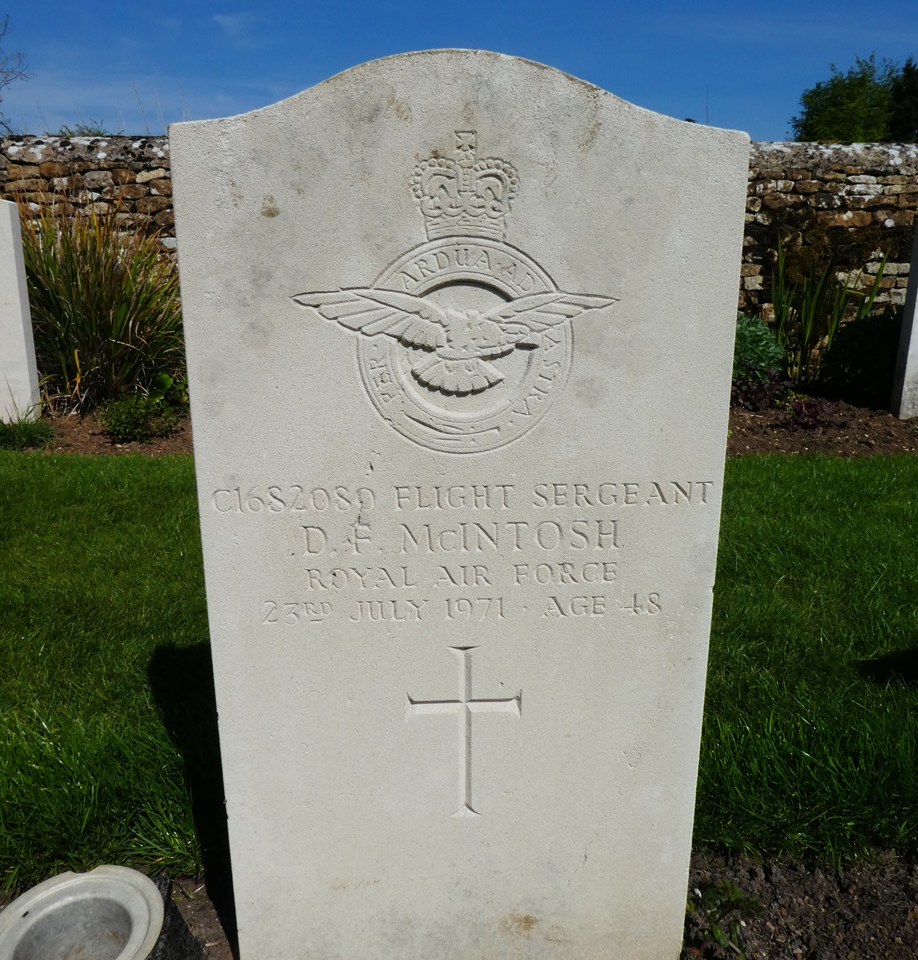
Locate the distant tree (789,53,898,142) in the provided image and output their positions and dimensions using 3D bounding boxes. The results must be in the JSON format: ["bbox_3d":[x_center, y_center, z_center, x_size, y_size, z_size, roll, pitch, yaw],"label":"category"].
[{"bbox_3d":[9.400,-7.550,20.700,3.400,5.000,3.300,0,15,0],"label":"distant tree"}]

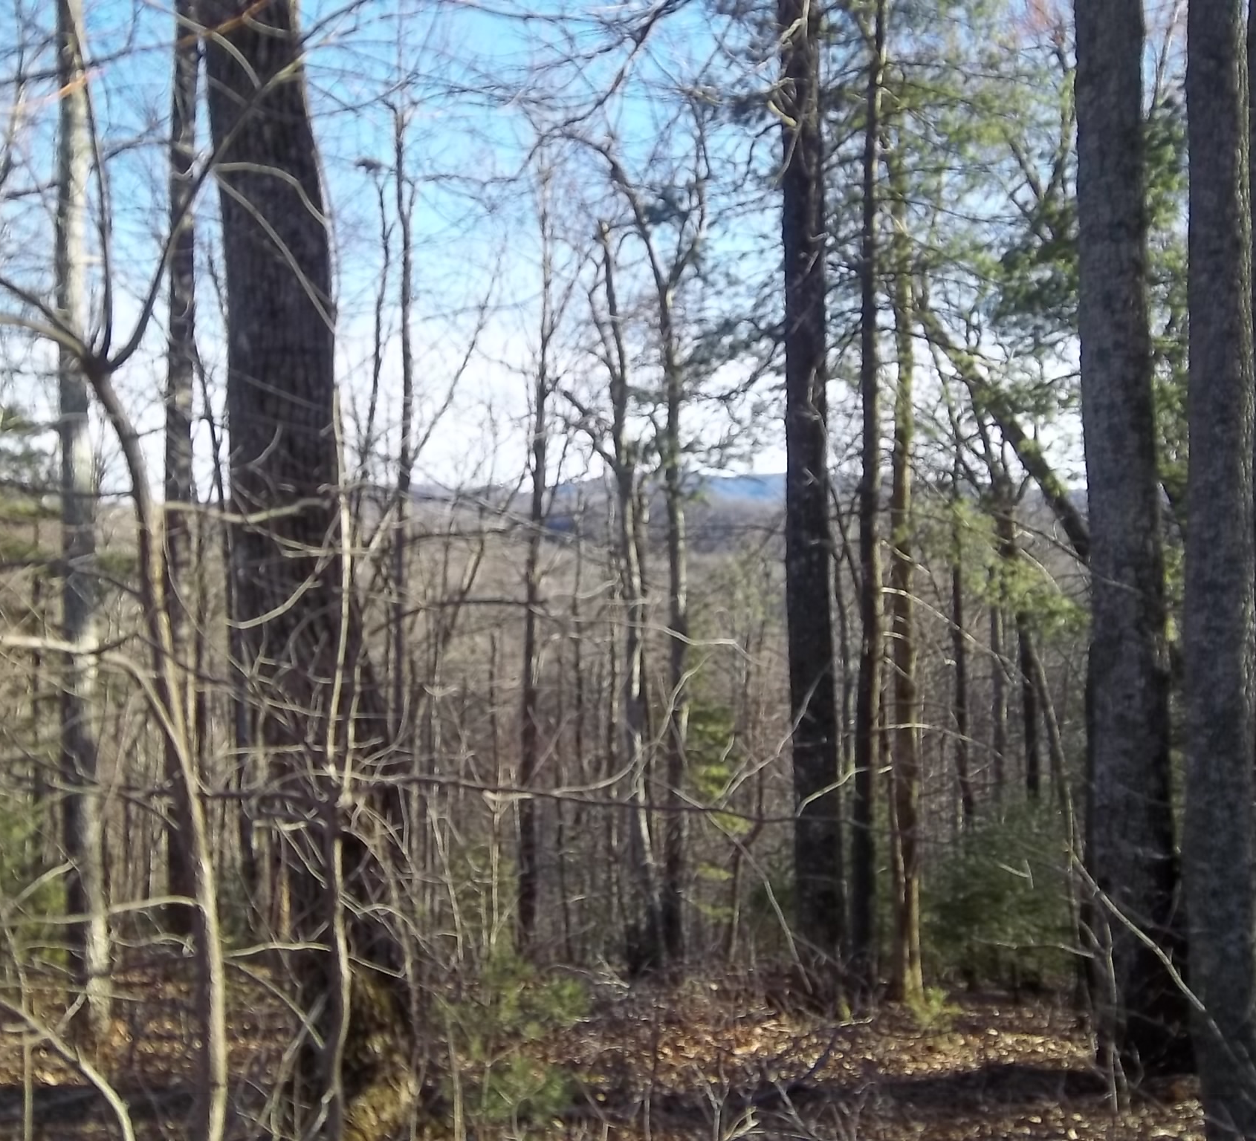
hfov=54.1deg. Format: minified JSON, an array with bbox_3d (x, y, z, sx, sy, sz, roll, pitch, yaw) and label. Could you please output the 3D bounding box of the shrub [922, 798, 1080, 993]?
[{"bbox_3d":[2.415,2.121,8.000,0.980,1.200,0.920,-1,3,0],"label":"shrub"}]

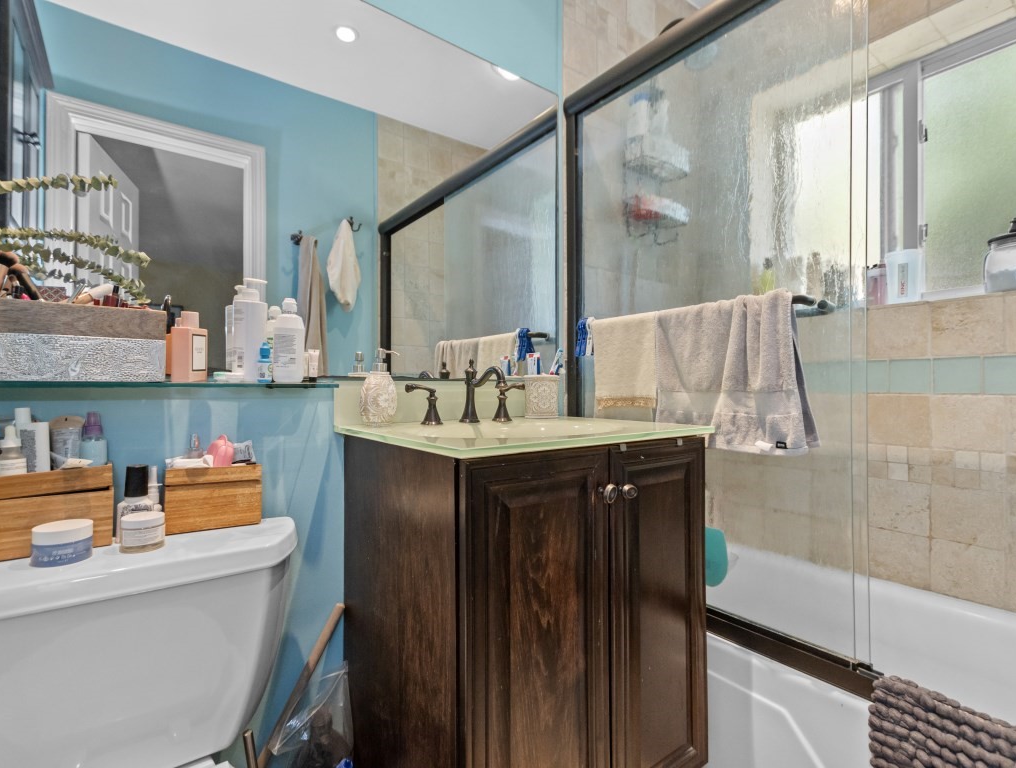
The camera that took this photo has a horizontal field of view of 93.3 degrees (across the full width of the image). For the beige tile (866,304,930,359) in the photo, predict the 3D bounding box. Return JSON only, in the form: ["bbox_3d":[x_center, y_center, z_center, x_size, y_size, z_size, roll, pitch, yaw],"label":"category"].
[{"bbox_3d":[1.198,-0.157,1.478,0.012,0.158,0.153,0,-1,-37],"label":"beige tile"}]

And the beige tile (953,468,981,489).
[{"bbox_3d":[1.293,0.269,1.351,0.012,0.051,0.049,0,-1,-37],"label":"beige tile"}]

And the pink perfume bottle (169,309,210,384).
[{"bbox_3d":[-0.589,-0.069,0.889,0.036,0.129,0.053,0,0,5],"label":"pink perfume bottle"}]

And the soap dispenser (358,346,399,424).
[{"bbox_3d":[-0.300,0.008,1.136,0.099,0.177,0.083,0,0,28],"label":"soap dispenser"}]

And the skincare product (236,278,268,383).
[{"bbox_3d":[-0.516,-0.106,0.963,0.053,0.205,0.064,0,-1,-37],"label":"skincare product"}]

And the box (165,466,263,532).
[{"bbox_3d":[-0.522,0.196,0.853,0.143,0.106,0.070,0,-1,-35],"label":"box"}]

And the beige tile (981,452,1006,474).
[{"bbox_3d":[1.327,0.214,1.312,0.012,0.050,0.049,0,0,-38],"label":"beige tile"}]

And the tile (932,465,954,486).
[{"bbox_3d":[1.264,0.268,1.393,0.012,0.050,0.049,0,0,-38],"label":"tile"}]

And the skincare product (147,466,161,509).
[{"bbox_3d":[-0.579,0.194,0.781,0.031,0.106,0.028,0,-1,-40],"label":"skincare product"}]

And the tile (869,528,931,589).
[{"bbox_3d":[1.203,0.531,1.474,0.012,0.151,0.151,0,0,-38],"label":"tile"}]

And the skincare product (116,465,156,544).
[{"bbox_3d":[-0.680,0.218,0.876,0.054,0.135,0.044,0,0,-38],"label":"skincare product"}]

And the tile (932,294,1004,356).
[{"bbox_3d":[1.294,-0.154,1.354,0.012,0.151,0.151,0,0,-38],"label":"tile"}]

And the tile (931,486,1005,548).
[{"bbox_3d":[1.293,0.373,1.350,0.012,0.154,0.153,0,-1,-37],"label":"tile"}]

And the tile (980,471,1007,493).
[{"bbox_3d":[1.324,0.268,1.310,0.012,0.051,0.049,0,-1,-37],"label":"tile"}]

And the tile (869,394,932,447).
[{"bbox_3d":[1.202,0.112,1.479,0.010,0.157,0.153,0,-1,-40],"label":"tile"}]

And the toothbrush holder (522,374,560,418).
[{"bbox_3d":[0.095,0.035,1.330,0.090,0.114,0.085,0,-1,-1],"label":"toothbrush holder"}]

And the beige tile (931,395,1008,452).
[{"bbox_3d":[1.292,0.110,1.352,0.012,0.156,0.153,0,-1,-37],"label":"beige tile"}]

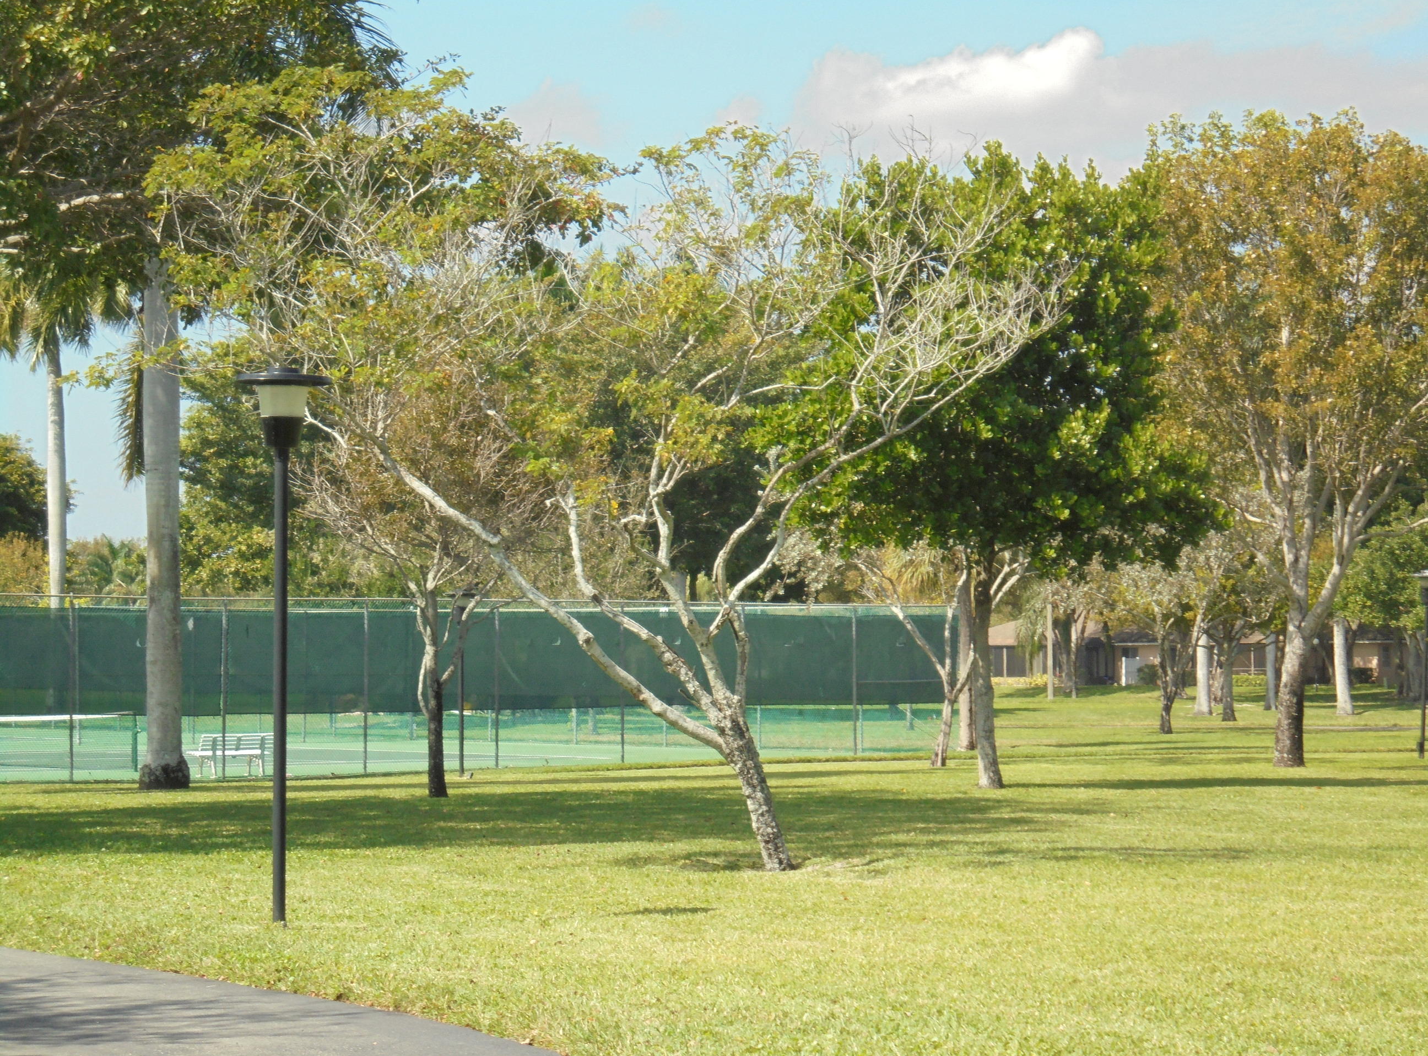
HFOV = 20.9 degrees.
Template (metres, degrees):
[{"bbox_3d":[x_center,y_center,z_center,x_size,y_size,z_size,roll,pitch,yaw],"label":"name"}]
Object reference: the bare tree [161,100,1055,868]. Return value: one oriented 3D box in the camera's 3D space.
[{"bbox_3d":[-0.892,-0.333,31.300,7.159,6.169,5.900,0,-2,0],"label":"bare tree"}]

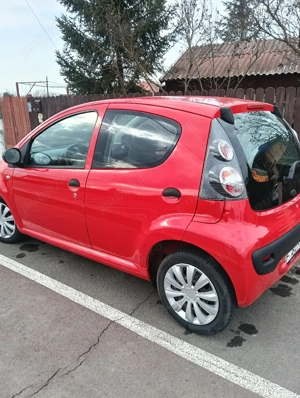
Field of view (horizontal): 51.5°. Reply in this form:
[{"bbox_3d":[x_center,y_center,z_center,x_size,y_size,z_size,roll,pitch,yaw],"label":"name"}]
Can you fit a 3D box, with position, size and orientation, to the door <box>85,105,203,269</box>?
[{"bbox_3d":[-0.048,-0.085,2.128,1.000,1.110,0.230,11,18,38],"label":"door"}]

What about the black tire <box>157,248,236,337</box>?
[{"bbox_3d":[0.293,0.566,1.970,0.560,0.555,0.170,11,18,38],"label":"black tire"}]

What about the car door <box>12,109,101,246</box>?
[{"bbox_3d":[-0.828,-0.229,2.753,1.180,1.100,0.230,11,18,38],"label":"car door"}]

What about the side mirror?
[{"bbox_3d":[-1.267,-0.389,2.857,0.110,0.145,0.165,11,18,38],"label":"side mirror"}]

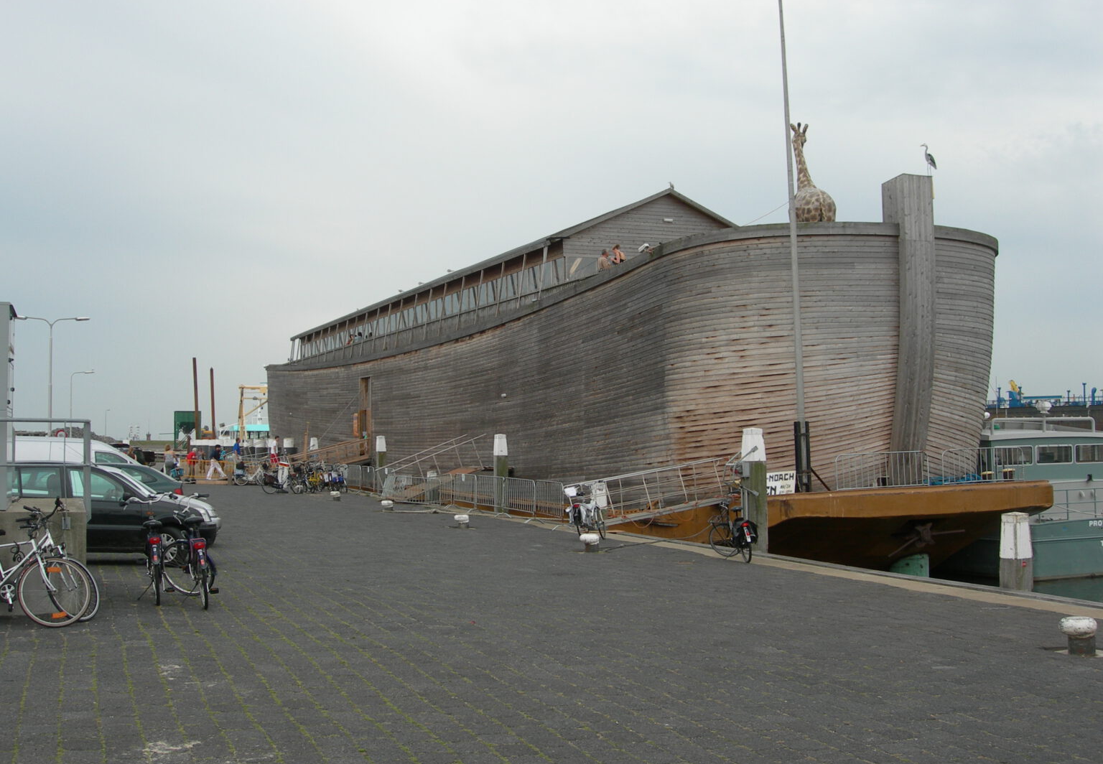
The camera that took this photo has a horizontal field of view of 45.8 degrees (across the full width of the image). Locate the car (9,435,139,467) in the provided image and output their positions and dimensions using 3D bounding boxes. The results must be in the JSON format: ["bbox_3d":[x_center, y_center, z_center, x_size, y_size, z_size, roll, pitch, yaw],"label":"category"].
[{"bbox_3d":[-10.689,2.175,27.929,4.750,1.980,1.900,0,-3,-8],"label":"car"}]

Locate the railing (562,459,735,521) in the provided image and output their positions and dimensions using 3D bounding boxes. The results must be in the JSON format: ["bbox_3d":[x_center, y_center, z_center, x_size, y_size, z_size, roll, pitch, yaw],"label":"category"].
[{"bbox_3d":[2.373,2.550,30.510,4.600,1.550,0.900,2,-3,-33],"label":"railing"}]

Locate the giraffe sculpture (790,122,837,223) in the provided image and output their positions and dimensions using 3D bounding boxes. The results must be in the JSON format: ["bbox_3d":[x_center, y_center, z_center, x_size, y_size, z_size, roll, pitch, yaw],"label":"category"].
[{"bbox_3d":[7.673,-5.383,38.318,0.850,4.100,2.000,1,-3,-18],"label":"giraffe sculpture"}]

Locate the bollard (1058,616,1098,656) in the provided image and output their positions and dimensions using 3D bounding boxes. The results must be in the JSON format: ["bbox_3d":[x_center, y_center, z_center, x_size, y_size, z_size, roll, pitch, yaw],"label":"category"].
[{"bbox_3d":[4.551,2.195,11.303,0.330,0.325,0.330,0,-3,0],"label":"bollard"}]

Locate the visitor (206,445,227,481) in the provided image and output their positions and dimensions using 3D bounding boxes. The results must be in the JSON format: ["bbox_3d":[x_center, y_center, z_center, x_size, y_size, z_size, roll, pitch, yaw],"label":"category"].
[{"bbox_3d":[-15.681,3.774,60.891,0.850,1.680,0.500,-1,-3,5],"label":"visitor"}]

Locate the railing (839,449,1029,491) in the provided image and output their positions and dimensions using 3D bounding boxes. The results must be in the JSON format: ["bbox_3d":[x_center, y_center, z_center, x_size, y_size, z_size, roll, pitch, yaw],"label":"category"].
[{"bbox_3d":[9.992,2.299,34.225,5.700,0.980,0.150,1,-3,-22],"label":"railing"}]

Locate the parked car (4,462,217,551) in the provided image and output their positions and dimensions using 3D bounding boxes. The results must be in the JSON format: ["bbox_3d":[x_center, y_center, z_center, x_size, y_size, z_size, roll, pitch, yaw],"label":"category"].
[{"bbox_3d":[-6.990,1.955,18.977,4.250,1.470,1.730,0,-3,-8],"label":"parked car"}]

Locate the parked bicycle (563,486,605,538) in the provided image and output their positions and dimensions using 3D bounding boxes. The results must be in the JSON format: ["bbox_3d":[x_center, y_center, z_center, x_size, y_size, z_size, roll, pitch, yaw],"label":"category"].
[{"bbox_3d":[0.713,2.632,26.801,0.620,1.120,1.750,-1,-3,8],"label":"parked bicycle"}]

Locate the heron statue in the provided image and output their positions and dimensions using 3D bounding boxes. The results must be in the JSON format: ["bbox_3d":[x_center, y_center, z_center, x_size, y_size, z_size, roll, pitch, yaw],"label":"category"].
[{"bbox_3d":[10.589,-6.242,36.659,0.450,0.900,0.220,-1,-3,7],"label":"heron statue"}]

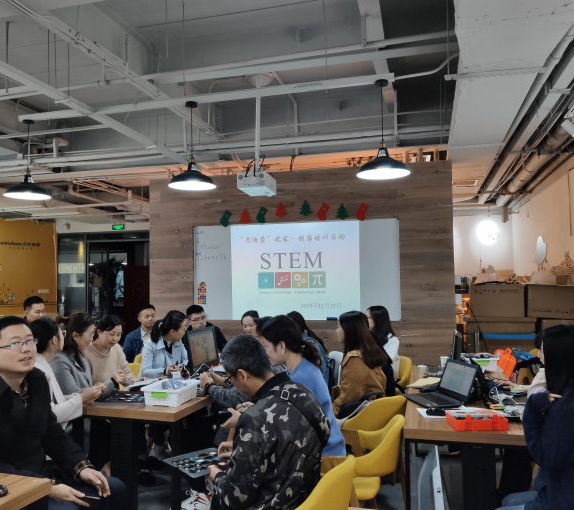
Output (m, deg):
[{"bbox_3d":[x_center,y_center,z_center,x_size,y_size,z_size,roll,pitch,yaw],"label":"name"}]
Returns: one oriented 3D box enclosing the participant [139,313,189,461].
[{"bbox_3d":[-0.973,1.088,4.352,0.650,1.230,0.450,-3,-3,35],"label":"participant"}]

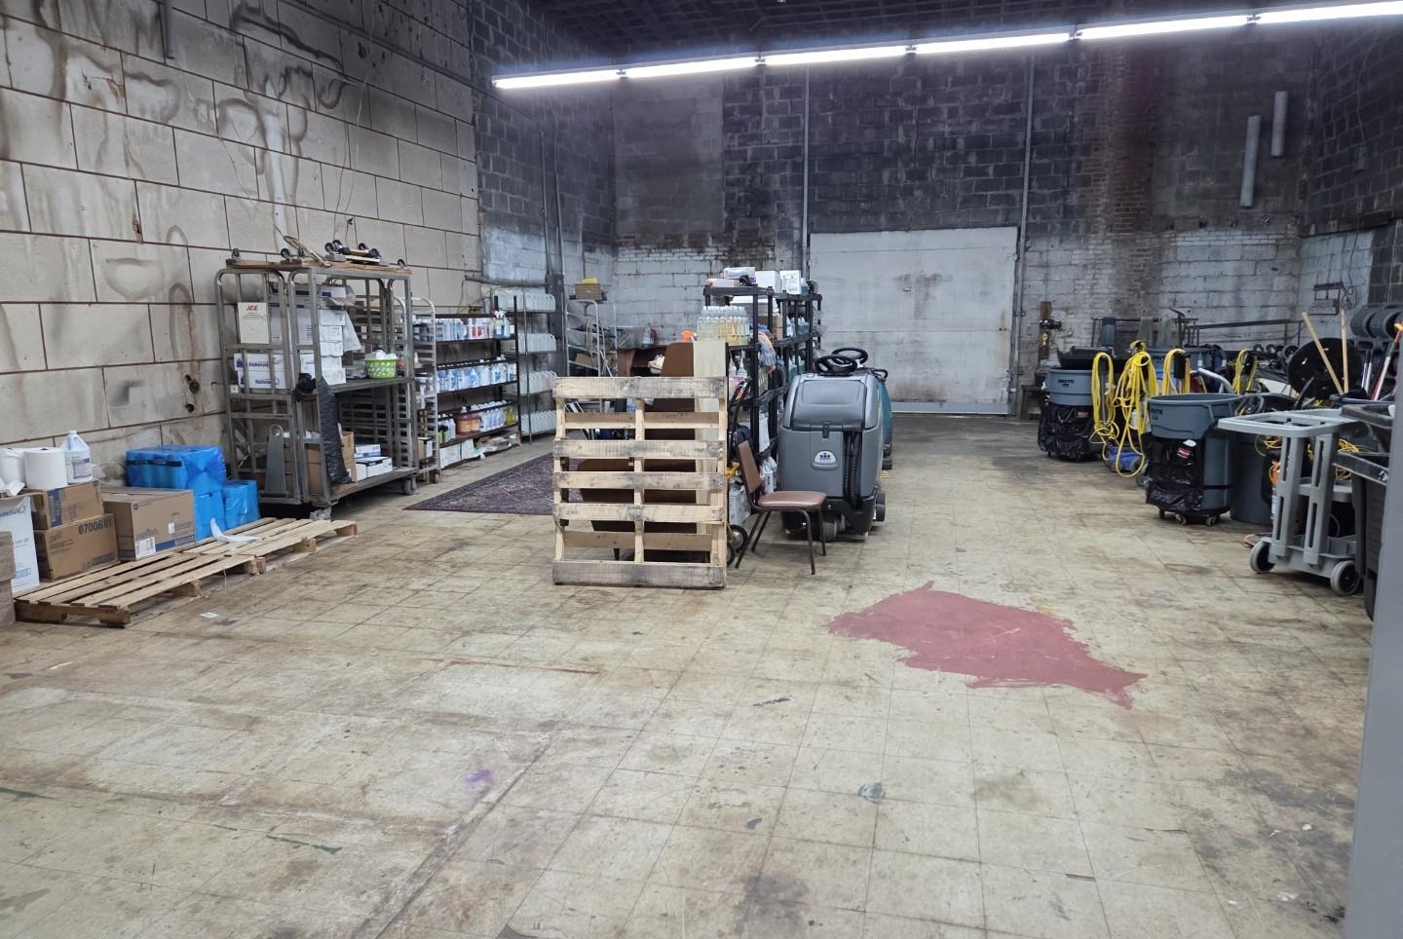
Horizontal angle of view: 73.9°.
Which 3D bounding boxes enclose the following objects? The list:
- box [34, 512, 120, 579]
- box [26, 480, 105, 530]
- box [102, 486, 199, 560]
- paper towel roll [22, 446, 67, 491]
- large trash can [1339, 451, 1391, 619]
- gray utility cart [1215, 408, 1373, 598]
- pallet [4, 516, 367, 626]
[{"bbox_3d":[-3.842,0.449,5.548,0.440,0.288,0.445,2,10,17],"label":"box"},{"bbox_3d":[-3.872,0.196,5.521,0.420,0.220,0.360,2,10,13],"label":"box"},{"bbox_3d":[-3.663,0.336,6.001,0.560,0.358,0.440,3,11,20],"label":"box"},{"bbox_3d":[-3.757,-0.003,5.334,0.190,0.208,0.190,2,10,14],"label":"paper towel roll"},{"bbox_3d":[3.423,0.375,4.386,0.620,0.850,0.680,2,10,14],"label":"large trash can"},{"bbox_3d":[3.462,0.175,5.245,1.140,0.955,0.540,-6,11,-26],"label":"gray utility cart"},{"bbox_3d":[-3.346,0.576,5.958,1.200,0.125,2.040,2,10,14],"label":"pallet"}]

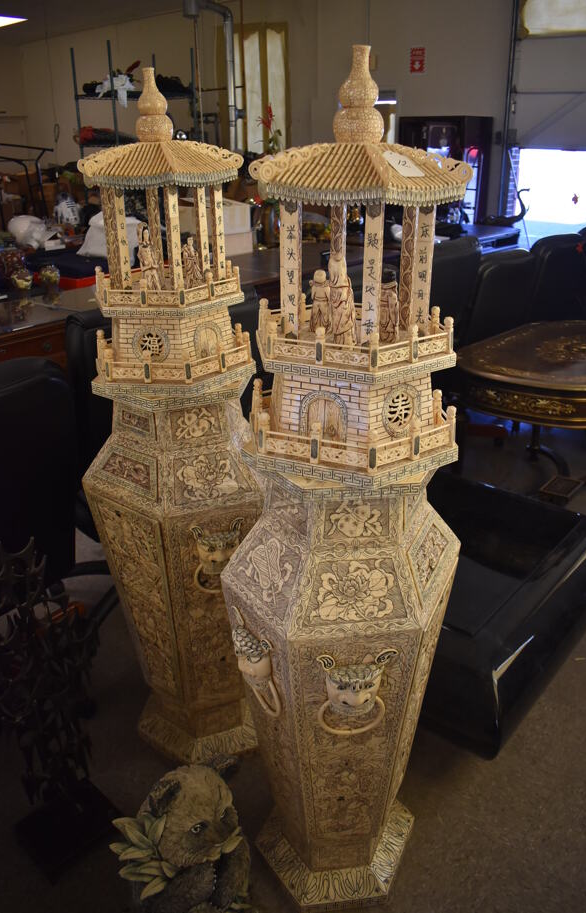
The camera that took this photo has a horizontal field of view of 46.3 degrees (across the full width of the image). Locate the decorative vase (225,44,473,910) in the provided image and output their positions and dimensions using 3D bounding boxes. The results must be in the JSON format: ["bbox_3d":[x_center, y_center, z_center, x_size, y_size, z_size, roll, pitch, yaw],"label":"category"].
[{"bbox_3d":[0.099,0.188,1.298,0.393,1.671,0.496,11,28,22],"label":"decorative vase"}]

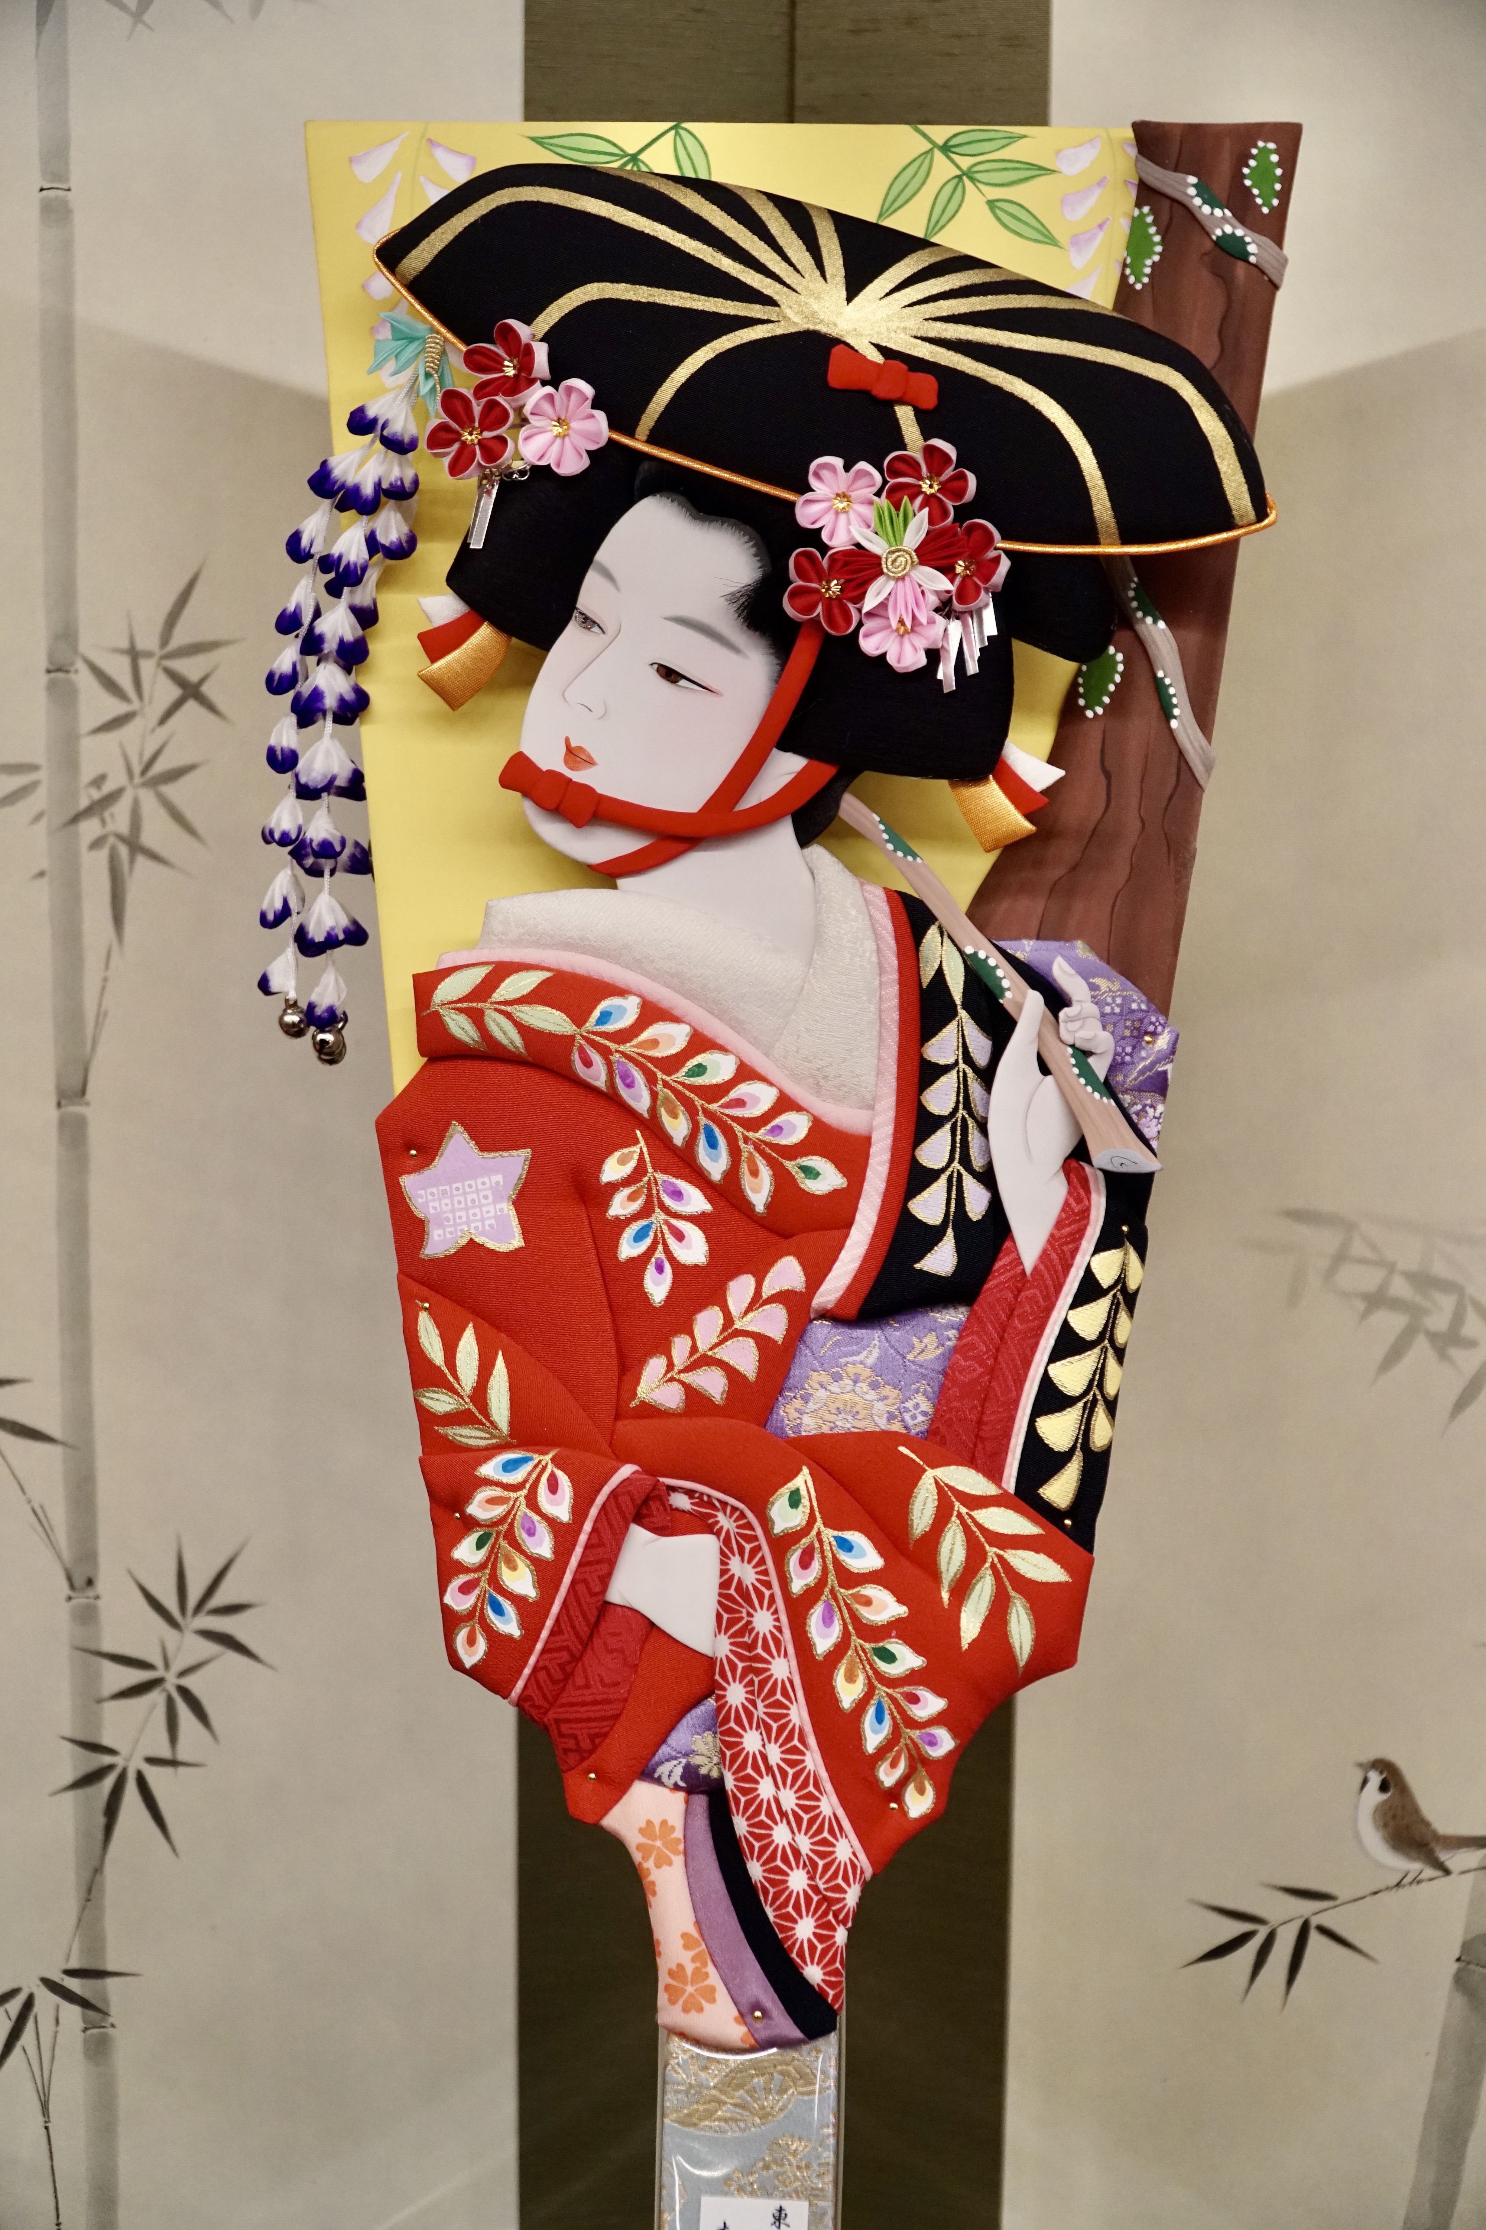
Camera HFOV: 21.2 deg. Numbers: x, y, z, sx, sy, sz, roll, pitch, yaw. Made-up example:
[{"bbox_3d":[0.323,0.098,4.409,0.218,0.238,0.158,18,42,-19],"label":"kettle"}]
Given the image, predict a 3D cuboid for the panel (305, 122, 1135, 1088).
[{"bbox_3d":[-0.006,-0.135,1.058,0.222,0.257,0.018,1,2,2],"label":"panel"}]

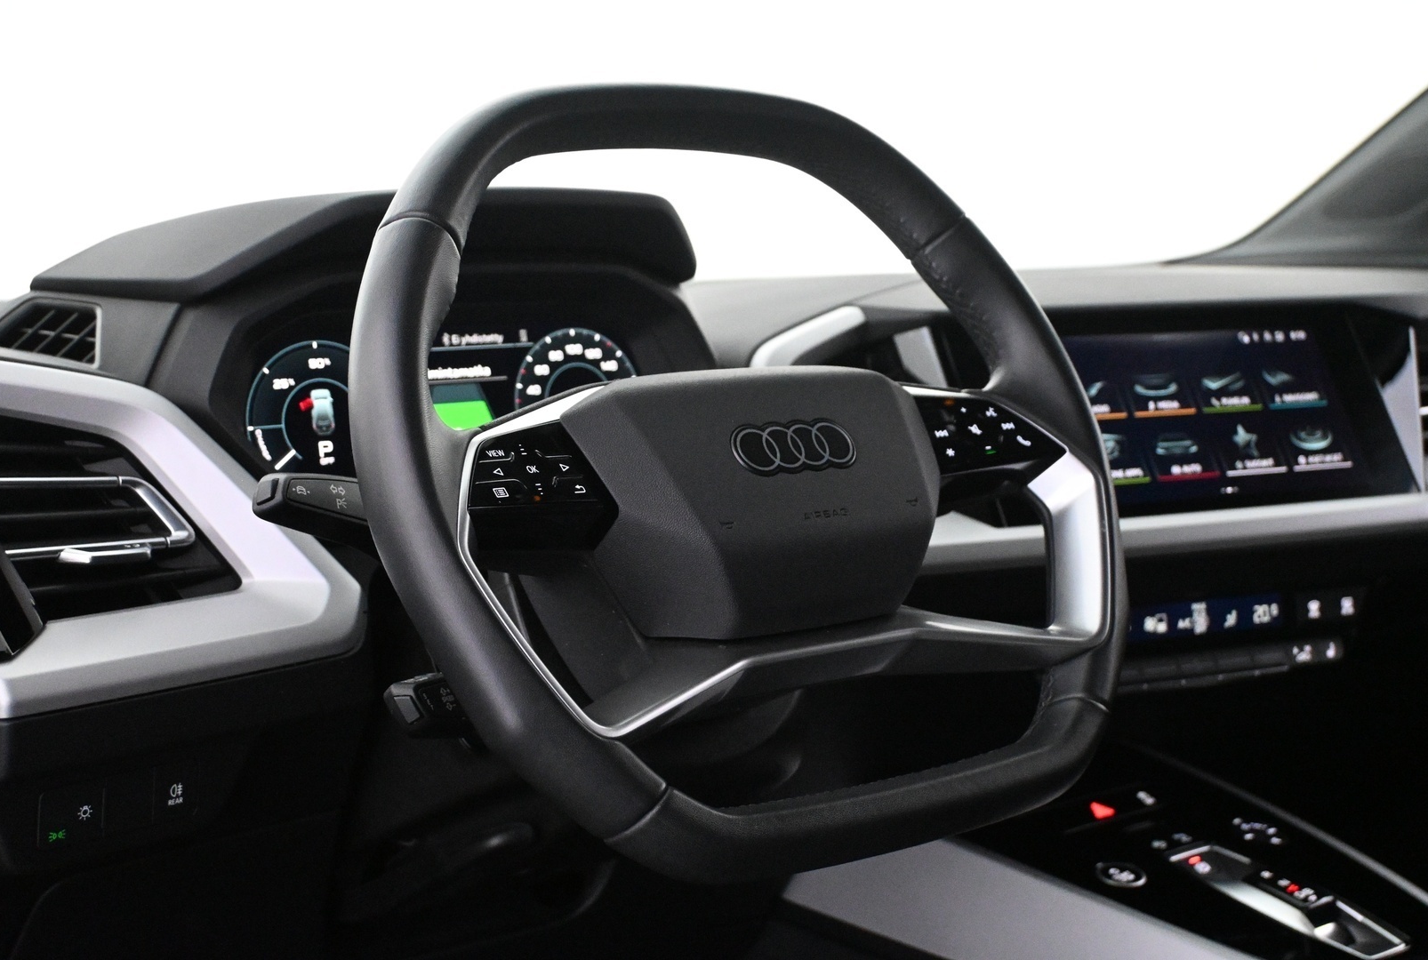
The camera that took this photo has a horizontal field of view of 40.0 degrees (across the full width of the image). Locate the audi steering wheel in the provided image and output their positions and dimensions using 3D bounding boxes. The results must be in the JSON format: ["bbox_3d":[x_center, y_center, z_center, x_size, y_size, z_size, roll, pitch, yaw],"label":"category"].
[{"bbox_3d":[0.011,-0.003,0.846,0.372,0.349,0.098,-6,-20,-35],"label":"audi steering wheel"}]

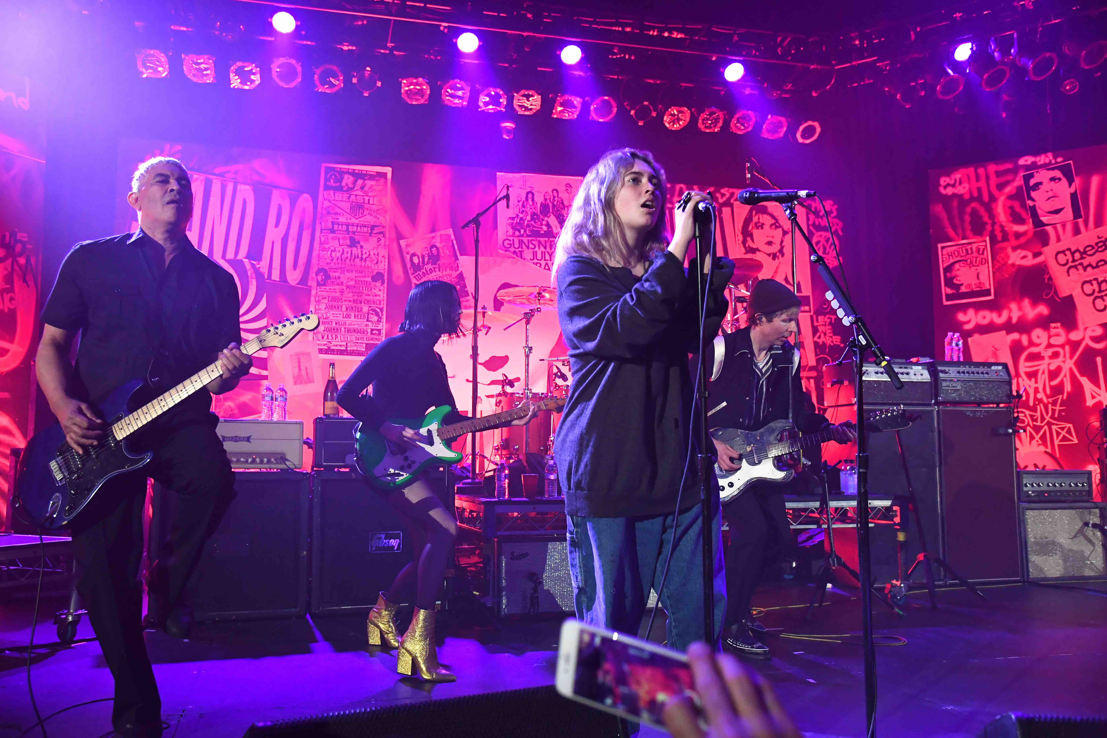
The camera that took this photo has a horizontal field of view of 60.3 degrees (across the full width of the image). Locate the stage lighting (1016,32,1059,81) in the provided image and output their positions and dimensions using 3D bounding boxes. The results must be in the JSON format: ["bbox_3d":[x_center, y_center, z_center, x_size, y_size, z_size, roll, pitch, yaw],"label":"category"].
[{"bbox_3d":[4.119,-2.648,8.169,0.280,0.330,0.290,2,-49,-17],"label":"stage lighting"}]

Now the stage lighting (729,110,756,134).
[{"bbox_3d":[1.797,-2.495,9.352,0.260,0.260,0.340,1,36,-16],"label":"stage lighting"}]

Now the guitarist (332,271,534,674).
[{"bbox_3d":[-0.518,0.398,3.900,0.820,1.610,0.620,-3,-7,22],"label":"guitarist"}]

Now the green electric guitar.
[{"bbox_3d":[-0.331,0.235,3.929,0.990,0.325,0.075,-16,-28,-19],"label":"green electric guitar"}]

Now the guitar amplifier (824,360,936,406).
[{"bbox_3d":[2.339,0.110,6.832,0.610,0.300,0.350,1,-6,-14],"label":"guitar amplifier"}]

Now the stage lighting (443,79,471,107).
[{"bbox_3d":[-0.878,-2.492,8.516,0.250,0.250,0.300,1,25,-11],"label":"stage lighting"}]

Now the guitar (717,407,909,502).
[{"bbox_3d":[1.111,0.328,4.200,1.000,0.330,0.075,-14,-6,-9],"label":"guitar"}]

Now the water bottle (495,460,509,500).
[{"bbox_3d":[-0.279,0.605,5.165,0.066,0.208,0.066,1,-6,-14],"label":"water bottle"}]

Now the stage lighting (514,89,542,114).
[{"bbox_3d":[-0.259,-2.521,8.779,0.260,0.300,0.260,1,-48,-13],"label":"stage lighting"}]

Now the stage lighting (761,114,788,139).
[{"bbox_3d":[2.189,-2.497,9.615,0.265,0.290,0.275,2,-49,-17],"label":"stage lighting"}]

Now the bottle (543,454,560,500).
[{"bbox_3d":[-0.012,0.619,5.365,0.068,0.211,0.068,2,-6,-16],"label":"bottle"}]

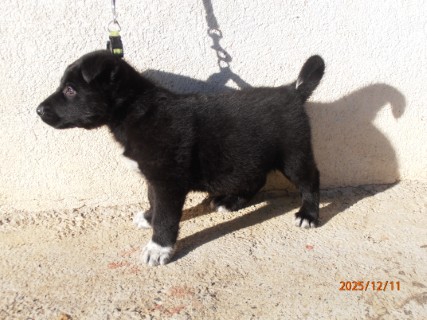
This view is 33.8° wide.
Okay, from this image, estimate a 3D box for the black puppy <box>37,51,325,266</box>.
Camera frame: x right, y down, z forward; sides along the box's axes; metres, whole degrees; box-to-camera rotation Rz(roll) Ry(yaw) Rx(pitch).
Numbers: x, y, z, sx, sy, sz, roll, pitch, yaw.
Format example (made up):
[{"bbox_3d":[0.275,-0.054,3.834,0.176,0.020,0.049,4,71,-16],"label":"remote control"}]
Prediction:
[{"bbox_3d":[-0.041,-0.025,1.141,0.464,0.328,0.168,-7,22,-19],"label":"black puppy"}]

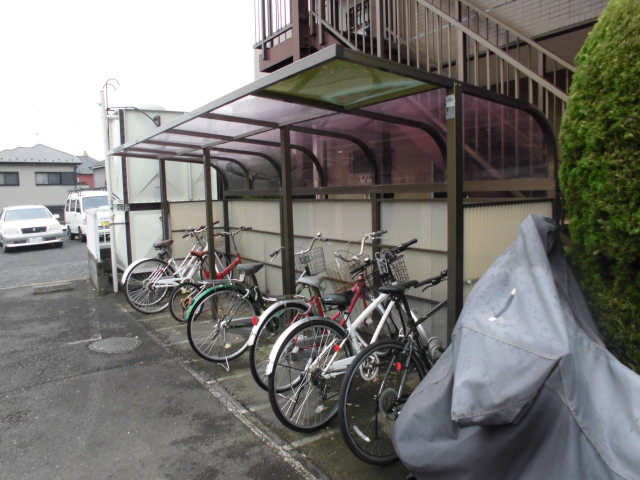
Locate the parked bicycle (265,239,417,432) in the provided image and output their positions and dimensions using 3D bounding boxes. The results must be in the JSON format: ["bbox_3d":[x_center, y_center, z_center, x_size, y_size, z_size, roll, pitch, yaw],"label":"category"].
[{"bbox_3d":[0.308,0.591,3.323,1.680,1.110,0.580,-6,2,-41],"label":"parked bicycle"}]

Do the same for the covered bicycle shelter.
[{"bbox_3d":[-0.684,-0.046,4.992,1.800,2.120,5.620,-5,6,-33],"label":"covered bicycle shelter"}]

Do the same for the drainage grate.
[{"bbox_3d":[-2.093,1.079,4.900,0.520,0.030,0.520,-5,6,-33],"label":"drainage grate"}]

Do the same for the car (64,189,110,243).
[{"bbox_3d":[-8.796,-0.993,18.693,1.420,1.920,3.320,-6,7,-40],"label":"car"}]

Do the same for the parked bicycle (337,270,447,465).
[{"bbox_3d":[0.728,0.654,2.940,1.680,1.040,0.580,-6,-2,-39],"label":"parked bicycle"}]

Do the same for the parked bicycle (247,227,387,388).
[{"bbox_3d":[0.093,0.526,3.906,1.680,1.140,0.560,-7,5,-43],"label":"parked bicycle"}]

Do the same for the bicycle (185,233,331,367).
[{"bbox_3d":[-0.487,0.521,4.568,1.680,1.060,0.560,-6,7,-37],"label":"bicycle"}]

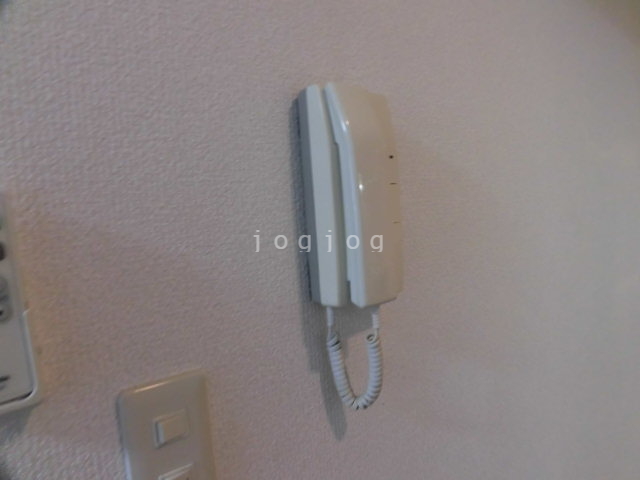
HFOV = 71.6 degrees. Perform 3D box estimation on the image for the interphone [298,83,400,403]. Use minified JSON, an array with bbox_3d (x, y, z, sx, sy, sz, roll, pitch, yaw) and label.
[{"bbox_3d":[0.044,0.011,0.436,0.096,0.311,0.053,-8,8,-34],"label":"interphone"}]

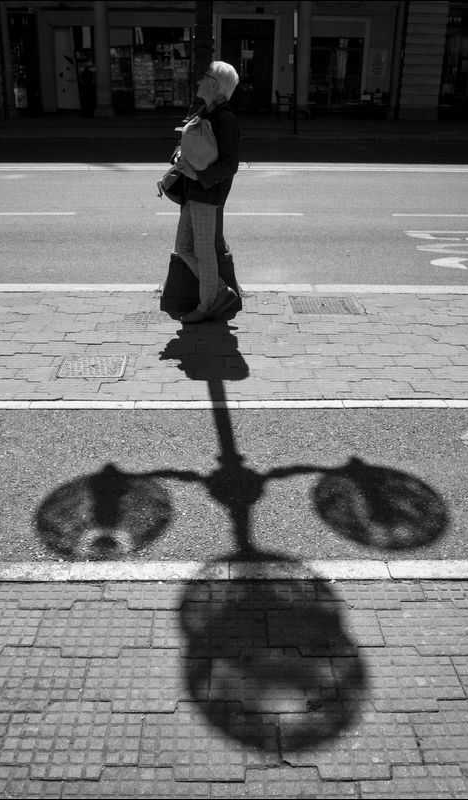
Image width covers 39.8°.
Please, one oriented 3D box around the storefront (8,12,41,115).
[{"bbox_3d":[-7.325,-11.811,22.827,0.949,3.168,0.400,0,27,0],"label":"storefront"}]

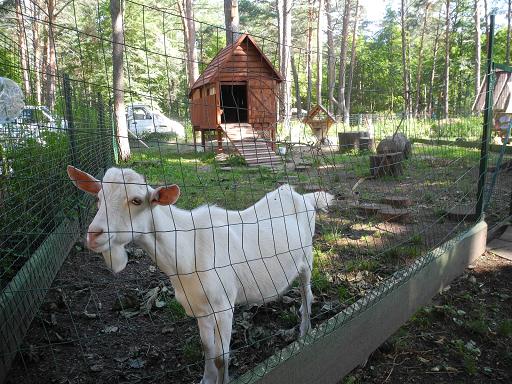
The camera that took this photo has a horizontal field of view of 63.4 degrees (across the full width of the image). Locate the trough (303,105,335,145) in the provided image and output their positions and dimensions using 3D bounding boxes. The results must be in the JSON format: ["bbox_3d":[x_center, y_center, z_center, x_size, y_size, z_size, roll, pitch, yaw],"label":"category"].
[{"bbox_3d":[2.215,-2.312,14.400,1.120,1.450,0.950,2,11,19],"label":"trough"}]

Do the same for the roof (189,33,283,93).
[{"bbox_3d":[-0.676,-4.083,13.210,2.200,1.400,2.650,-5,11,-18],"label":"roof"}]

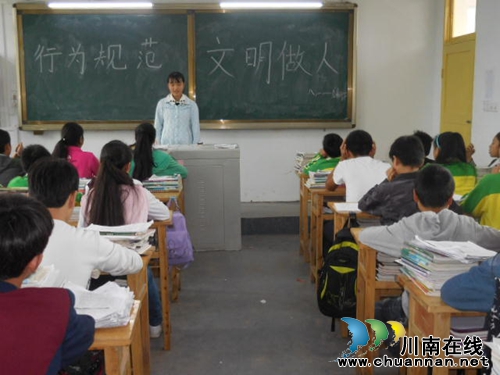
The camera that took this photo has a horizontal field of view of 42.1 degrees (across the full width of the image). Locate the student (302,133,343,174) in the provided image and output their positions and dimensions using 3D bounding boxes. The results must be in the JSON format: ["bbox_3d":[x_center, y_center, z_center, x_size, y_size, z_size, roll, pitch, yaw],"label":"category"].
[{"bbox_3d":[0.682,0.096,5.371,0.470,1.180,0.650,0,10,-1],"label":"student"}]

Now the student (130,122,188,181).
[{"bbox_3d":[-0.796,0.086,5.309,0.520,1.220,0.660,0,10,-1],"label":"student"}]

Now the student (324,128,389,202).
[{"bbox_3d":[0.751,0.213,4.498,0.490,1.240,0.660,0,10,-1],"label":"student"}]

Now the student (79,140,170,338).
[{"bbox_3d":[-0.701,0.360,3.631,0.500,1.240,0.680,0,10,-1],"label":"student"}]

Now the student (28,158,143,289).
[{"bbox_3d":[-0.766,0.512,2.642,0.540,1.270,0.660,0,10,2],"label":"student"}]

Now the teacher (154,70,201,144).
[{"bbox_3d":[-0.738,-0.435,6.620,0.460,1.470,0.280,0,10,-1],"label":"teacher"}]

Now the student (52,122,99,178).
[{"bbox_3d":[-1.382,0.093,5.269,0.470,1.220,0.640,2,10,11],"label":"student"}]

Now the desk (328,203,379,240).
[{"bbox_3d":[0.858,0.500,4.197,0.660,0.775,0.410,0,10,-1],"label":"desk"}]

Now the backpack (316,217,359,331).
[{"bbox_3d":[0.530,0.510,3.849,0.290,0.560,0.200,0,10,-1],"label":"backpack"}]

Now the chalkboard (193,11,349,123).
[{"bbox_3d":[0.259,-1.324,7.159,1.767,1.234,0.050,0,10,-1],"label":"chalkboard"}]

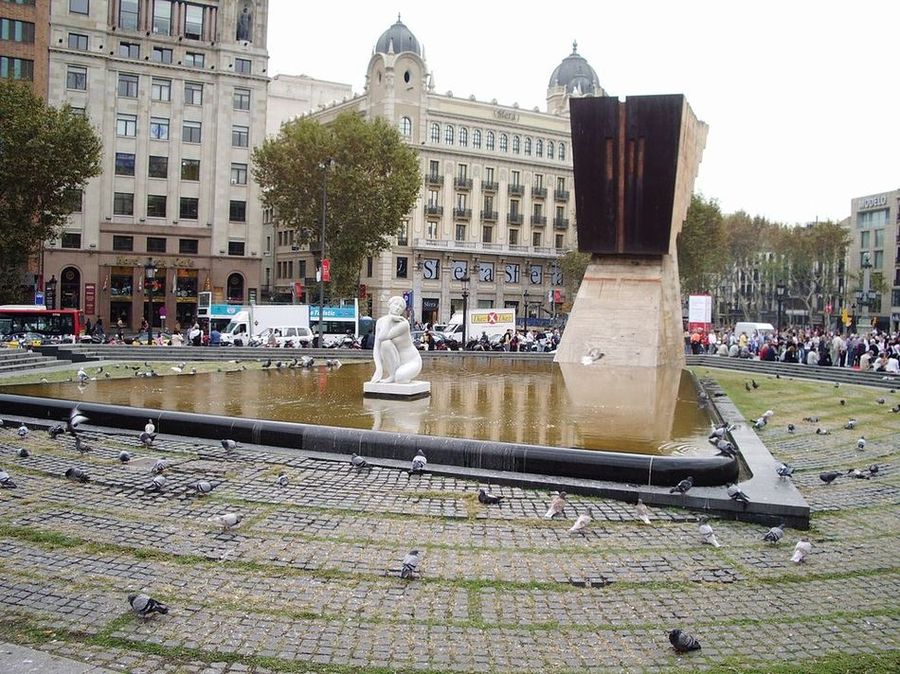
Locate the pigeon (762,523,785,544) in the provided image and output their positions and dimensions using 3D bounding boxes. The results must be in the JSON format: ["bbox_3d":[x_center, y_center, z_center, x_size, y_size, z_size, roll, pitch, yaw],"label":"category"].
[{"bbox_3d":[3.427,2.079,9.591,0.265,0.200,0.125,0,3,-37],"label":"pigeon"}]

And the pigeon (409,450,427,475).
[{"bbox_3d":[-0.471,1.826,13.323,0.140,0.290,0.300,3,2,19],"label":"pigeon"}]

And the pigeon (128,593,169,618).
[{"bbox_3d":[-2.236,1.992,6.751,0.285,0.175,0.125,2,2,3],"label":"pigeon"}]

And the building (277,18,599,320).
[{"bbox_3d":[-1.239,-18.884,125.124,33.000,36.000,33.000,0,3,-33],"label":"building"}]

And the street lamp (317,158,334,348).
[{"bbox_3d":[-6.915,-4.520,50.201,0.950,10.600,0.600,2,2,0],"label":"street lamp"}]

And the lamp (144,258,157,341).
[{"bbox_3d":[-14.885,-1.662,45.085,0.470,4.500,0.470,2,2,0],"label":"lamp"}]

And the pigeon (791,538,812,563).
[{"bbox_3d":[3.583,2.171,9.270,0.280,0.220,0.130,-1,3,-45],"label":"pigeon"}]

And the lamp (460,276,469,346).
[{"bbox_3d":[0.809,-1.237,55.102,0.500,4.850,0.500,2,2,0],"label":"lamp"}]

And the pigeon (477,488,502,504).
[{"bbox_3d":[0.470,1.881,10.693,0.290,0.170,0.130,2,2,-7],"label":"pigeon"}]

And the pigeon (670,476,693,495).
[{"bbox_3d":[2.809,1.809,11.021,0.270,0.220,0.130,1,2,-14],"label":"pigeon"}]

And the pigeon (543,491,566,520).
[{"bbox_3d":[1.285,2.038,11.030,0.290,0.280,0.130,0,3,-40],"label":"pigeon"}]

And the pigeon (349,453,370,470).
[{"bbox_3d":[-1.196,1.642,12.065,0.270,0.210,0.130,4,3,34],"label":"pigeon"}]

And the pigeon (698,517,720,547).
[{"bbox_3d":[2.858,2.131,9.996,0.130,0.280,0.300,1,2,-17],"label":"pigeon"}]

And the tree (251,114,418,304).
[{"bbox_3d":[-9.440,-9.260,77.000,13.000,19.493,14.000,2,2,0],"label":"tree"}]

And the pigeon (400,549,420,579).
[{"bbox_3d":[-0.342,1.988,7.943,0.125,0.210,0.270,3,2,22],"label":"pigeon"}]

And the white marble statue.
[{"bbox_3d":[-1.002,0.057,17.200,0.780,1.670,0.800,3,3,30],"label":"white marble statue"}]

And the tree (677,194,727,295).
[{"bbox_3d":[26.022,-7.221,98.000,9.000,16.268,9.000,2,2,0],"label":"tree"}]

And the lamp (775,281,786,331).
[{"bbox_3d":[20.680,-1.256,57.085,0.470,4.500,0.470,2,2,0],"label":"lamp"}]

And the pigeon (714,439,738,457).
[{"bbox_3d":[3.831,1.532,12.610,0.130,0.190,0.290,-1,3,-45],"label":"pigeon"}]

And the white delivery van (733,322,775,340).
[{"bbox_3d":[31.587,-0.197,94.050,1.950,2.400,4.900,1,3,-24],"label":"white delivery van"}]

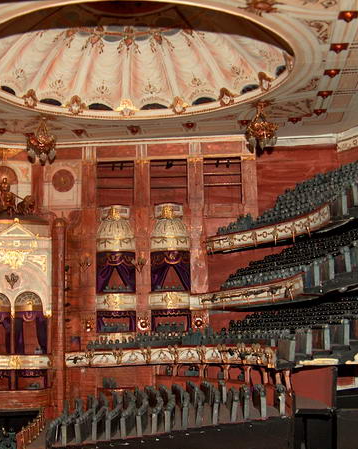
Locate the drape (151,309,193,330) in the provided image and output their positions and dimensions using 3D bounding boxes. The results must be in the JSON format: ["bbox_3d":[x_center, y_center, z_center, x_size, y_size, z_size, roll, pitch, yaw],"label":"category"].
[{"bbox_3d":[-0.017,0.211,1.423,0.087,0.047,0.015,-2,-11,9],"label":"drape"}]

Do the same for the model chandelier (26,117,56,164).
[{"bbox_3d":[-0.292,-0.177,1.358,0.064,0.092,0.064,1,-10,-8],"label":"model chandelier"}]

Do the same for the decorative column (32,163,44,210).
[{"bbox_3d":[-0.337,-0.088,1.526,0.024,0.108,0.014,2,-11,-12],"label":"decorative column"}]

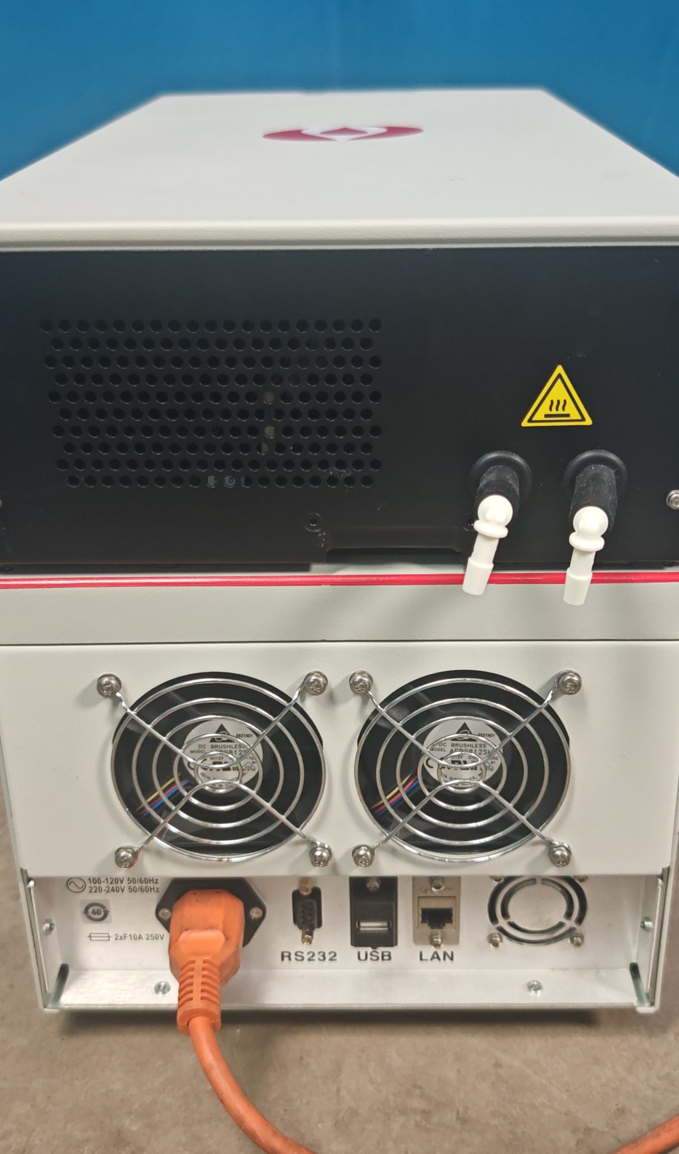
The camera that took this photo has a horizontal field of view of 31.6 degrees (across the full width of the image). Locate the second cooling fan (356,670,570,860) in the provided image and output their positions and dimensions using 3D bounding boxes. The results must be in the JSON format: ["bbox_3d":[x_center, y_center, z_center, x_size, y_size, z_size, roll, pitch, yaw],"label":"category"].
[{"bbox_3d":[0.044,0.064,0.436,0.080,0.080,0.028,0,24,1],"label":"second cooling fan"}]

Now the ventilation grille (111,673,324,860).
[{"bbox_3d":[-0.043,0.065,0.439,0.080,0.080,0.028,0,24,1],"label":"ventilation grille"}]

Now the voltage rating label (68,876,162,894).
[{"bbox_3d":[-0.089,0.122,0.475,0.037,0.009,0.001,0,24,1],"label":"voltage rating label"}]

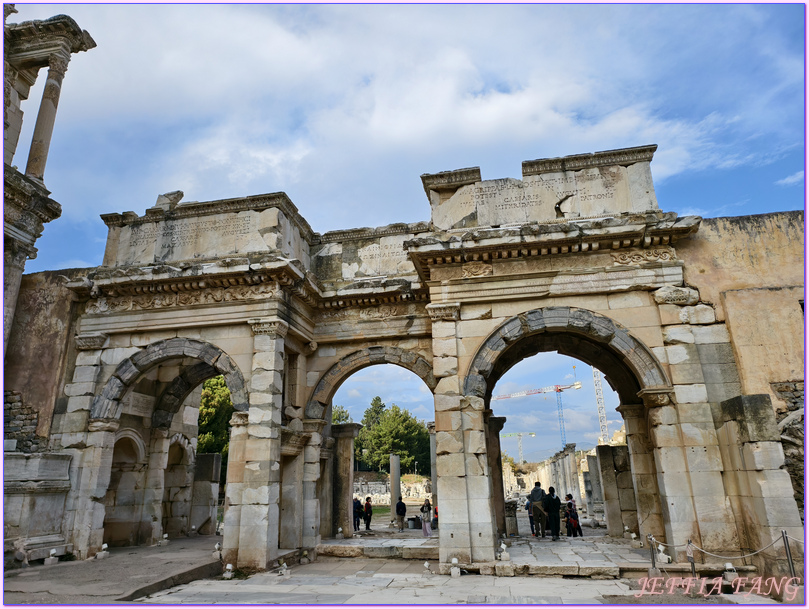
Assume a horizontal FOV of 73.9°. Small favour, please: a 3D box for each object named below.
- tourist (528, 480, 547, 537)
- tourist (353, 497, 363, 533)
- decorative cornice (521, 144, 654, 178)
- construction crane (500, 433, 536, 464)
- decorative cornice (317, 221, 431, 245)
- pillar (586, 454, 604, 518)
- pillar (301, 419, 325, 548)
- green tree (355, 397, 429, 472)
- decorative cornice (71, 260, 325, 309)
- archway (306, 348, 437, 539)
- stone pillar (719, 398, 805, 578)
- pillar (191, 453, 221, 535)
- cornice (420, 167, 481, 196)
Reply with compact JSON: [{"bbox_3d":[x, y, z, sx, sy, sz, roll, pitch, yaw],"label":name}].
[{"bbox_3d":[4.552,6.998,18.351,0.580,1.760,0.360,-5,-17,10],"label":"tourist"},{"bbox_3d":[-2.592,11.287,28.964,0.550,1.700,0.380,11,-22,-34],"label":"tourist"},{"bbox_3d":[5.366,-4.029,15.725,3.710,0.460,0.800,-5,-19,10],"label":"decorative cornice"},{"bbox_3d":[63.163,98.394,342.782,42.000,34.000,4.000,-12,-21,30],"label":"construction crane"},{"bbox_3d":[-1.181,-2.712,21.160,4.650,0.620,0.750,-5,-17,9],"label":"decorative cornice"},{"bbox_3d":[11.988,11.409,33.932,0.800,3.650,0.750,-5,-18,10],"label":"pillar"},{"bbox_3d":[-3.179,6.184,18.868,0.660,4.189,0.620,-5,-17,9],"label":"pillar"},{"bbox_3d":[-2.048,21.142,86.071,11.000,12.000,10.000,-5,-18,10],"label":"green tree"},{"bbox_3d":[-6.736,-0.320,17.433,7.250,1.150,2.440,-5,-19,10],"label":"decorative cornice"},{"bbox_3d":[-0.862,4.829,18.951,5.200,6.657,0.900,-5,-17,9],"label":"archway"},{"bbox_3d":[8.440,4.177,12.694,0.780,3.850,1.400,-5,-18,10],"label":"stone pillar"},{"bbox_3d":[-7.859,7.485,21.375,0.845,3.000,0.550,-5,-17,9],"label":"pillar"},{"bbox_3d":[1.462,-3.666,16.495,1.800,0.460,1.000,-5,-19,10],"label":"cornice"}]

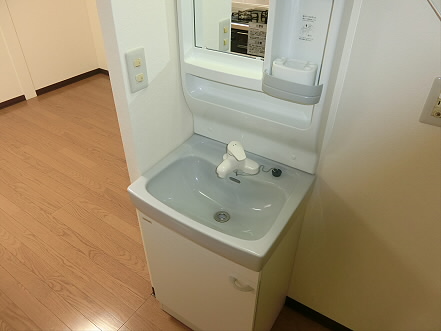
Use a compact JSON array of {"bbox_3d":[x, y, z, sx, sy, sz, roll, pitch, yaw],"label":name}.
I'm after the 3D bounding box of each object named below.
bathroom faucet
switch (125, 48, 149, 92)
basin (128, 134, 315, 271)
[{"bbox_3d":[0.049,-0.010,1.078,0.150,0.110,0.165,20,40,25],"label":"bathroom faucet"},{"bbox_3d":[-0.247,-0.281,0.949,0.010,0.118,0.073,20,40,25],"label":"switch"},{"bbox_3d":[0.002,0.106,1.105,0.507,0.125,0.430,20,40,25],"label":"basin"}]

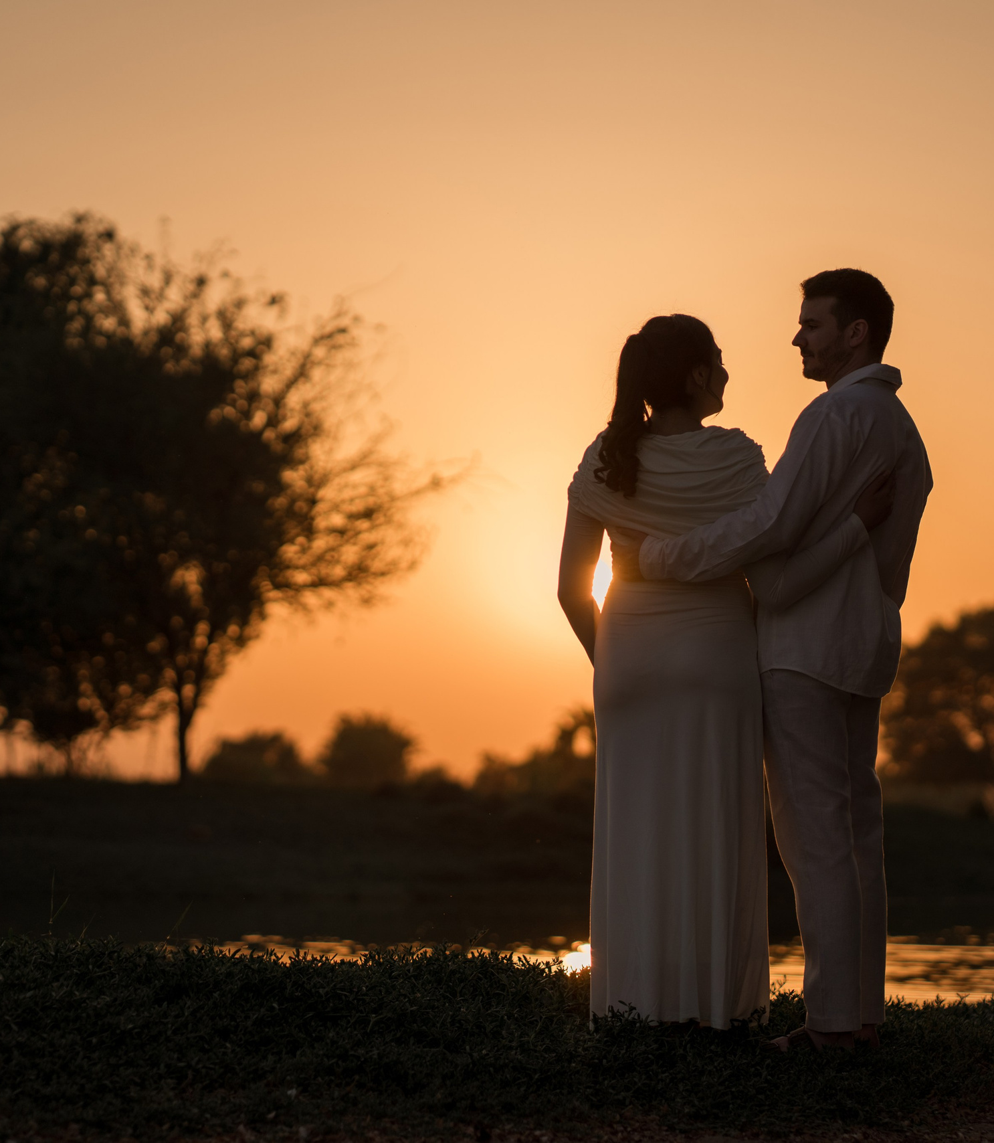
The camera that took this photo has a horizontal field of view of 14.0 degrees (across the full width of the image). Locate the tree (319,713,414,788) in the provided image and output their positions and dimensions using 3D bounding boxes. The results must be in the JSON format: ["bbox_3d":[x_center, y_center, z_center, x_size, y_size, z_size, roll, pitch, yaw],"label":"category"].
[{"bbox_3d":[-4.011,5.542,125.000,3.020,2.510,2.870,0,-3,0],"label":"tree"}]

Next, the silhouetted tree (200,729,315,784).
[{"bbox_3d":[-7.443,5.811,125.000,3.430,1.870,3.260,0,-3,0],"label":"silhouetted tree"}]

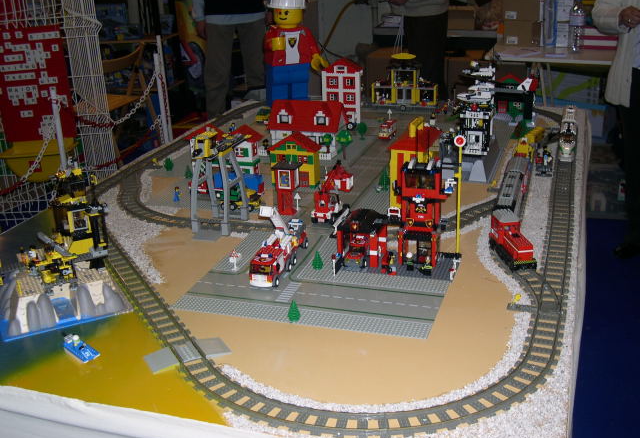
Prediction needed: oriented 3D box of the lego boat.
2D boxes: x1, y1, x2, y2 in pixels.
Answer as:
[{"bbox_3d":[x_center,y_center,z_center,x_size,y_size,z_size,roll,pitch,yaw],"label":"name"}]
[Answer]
[{"bbox_3d":[-0.419,0.225,1.362,0.034,0.037,0.083,-20,26,-40],"label":"lego boat"}]

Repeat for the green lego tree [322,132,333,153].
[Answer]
[{"bbox_3d":[0.028,-0.245,2.553,0.037,0.072,0.037,4,21,18],"label":"green lego tree"}]

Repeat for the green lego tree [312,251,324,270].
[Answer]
[{"bbox_3d":[-0.005,0.089,1.688,0.022,0.039,0.022,4,21,18],"label":"green lego tree"}]

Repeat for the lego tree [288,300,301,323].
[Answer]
[{"bbox_3d":[-0.049,0.171,1.458,0.022,0.044,0.022,-2,20,1],"label":"lego tree"}]

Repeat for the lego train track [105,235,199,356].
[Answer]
[{"bbox_3d":[-0.381,0.141,1.627,0.064,0.011,0.635,-12,22,-25],"label":"lego train track"}]

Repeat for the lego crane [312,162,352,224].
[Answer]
[{"bbox_3d":[0.026,-0.071,2.018,0.054,0.110,0.158,4,21,18],"label":"lego crane"}]

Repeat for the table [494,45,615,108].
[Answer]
[{"bbox_3d":[1.657,-0.613,4.546,1.300,0.730,0.780,4,21,18],"label":"table"}]

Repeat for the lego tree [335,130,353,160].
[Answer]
[{"bbox_3d":[0.076,-0.240,2.500,0.054,0.095,0.054,-2,20,1],"label":"lego tree"}]

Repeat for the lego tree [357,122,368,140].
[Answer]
[{"bbox_3d":[0.152,-0.312,2.746,0.035,0.057,0.035,4,21,18],"label":"lego tree"}]

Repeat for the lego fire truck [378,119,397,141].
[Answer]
[{"bbox_3d":[0.242,-0.321,2.768,0.042,0.052,0.096,4,21,18],"label":"lego fire truck"}]

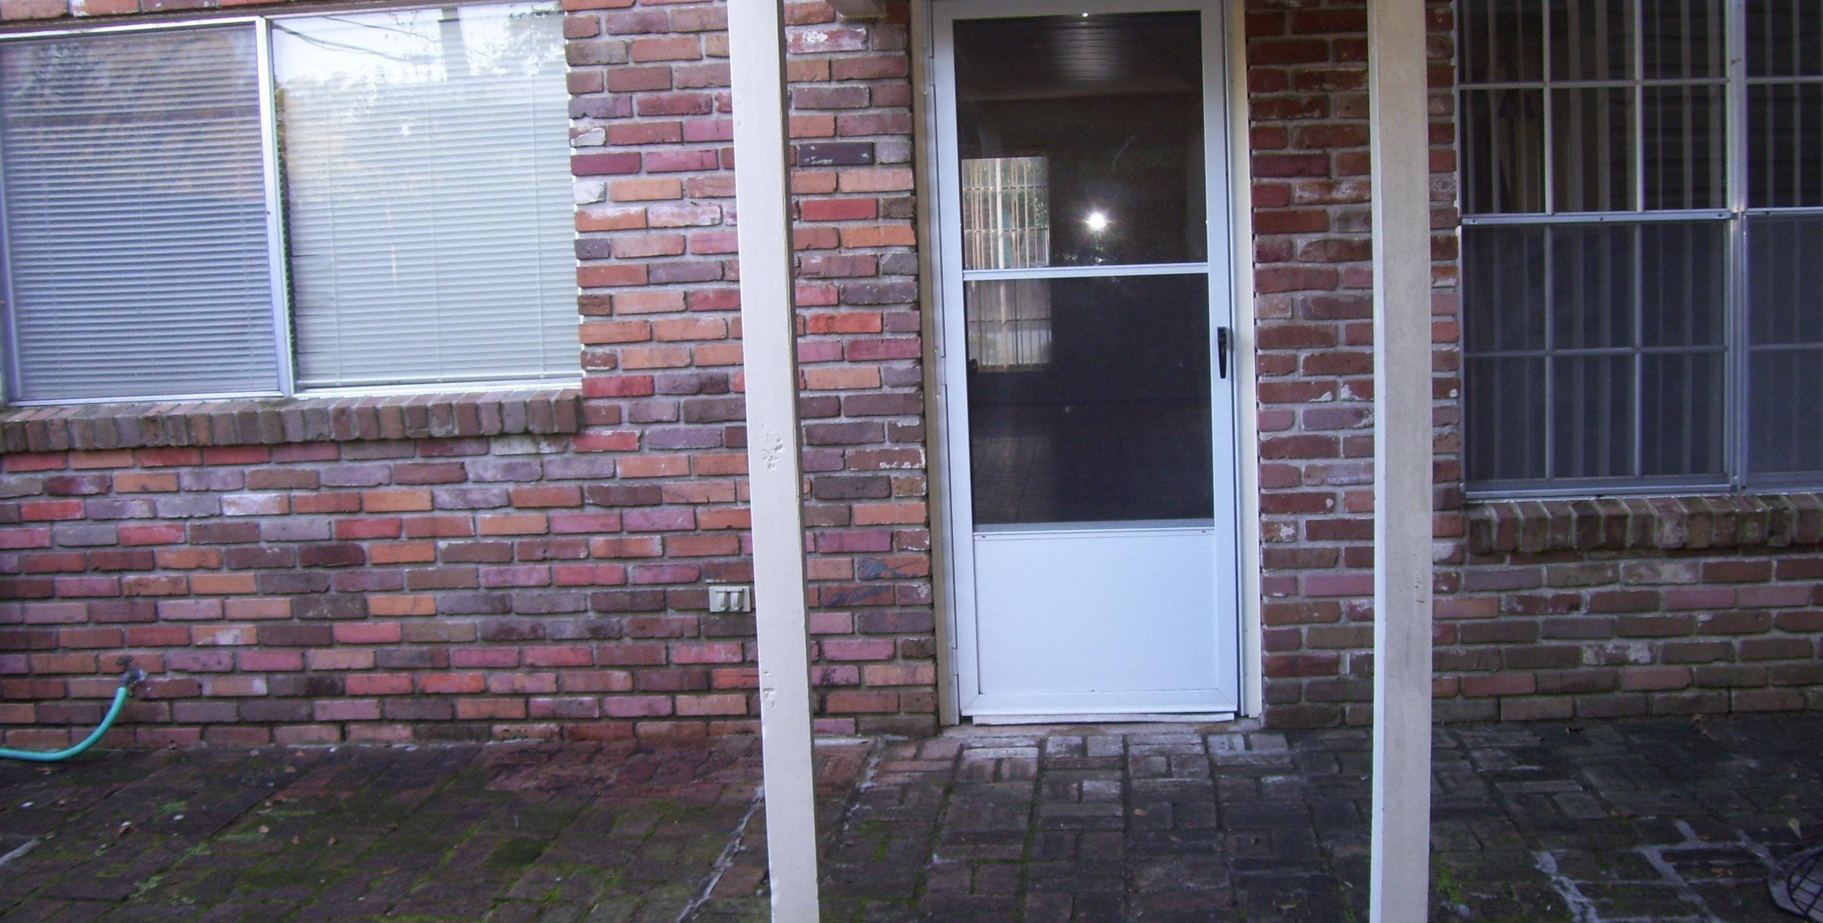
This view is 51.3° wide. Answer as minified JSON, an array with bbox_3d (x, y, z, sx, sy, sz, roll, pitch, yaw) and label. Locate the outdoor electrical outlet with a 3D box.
[{"bbox_3d":[-0.512,0.391,5.370,0.117,0.072,0.030,-2,7,5],"label":"outdoor electrical outlet"}]

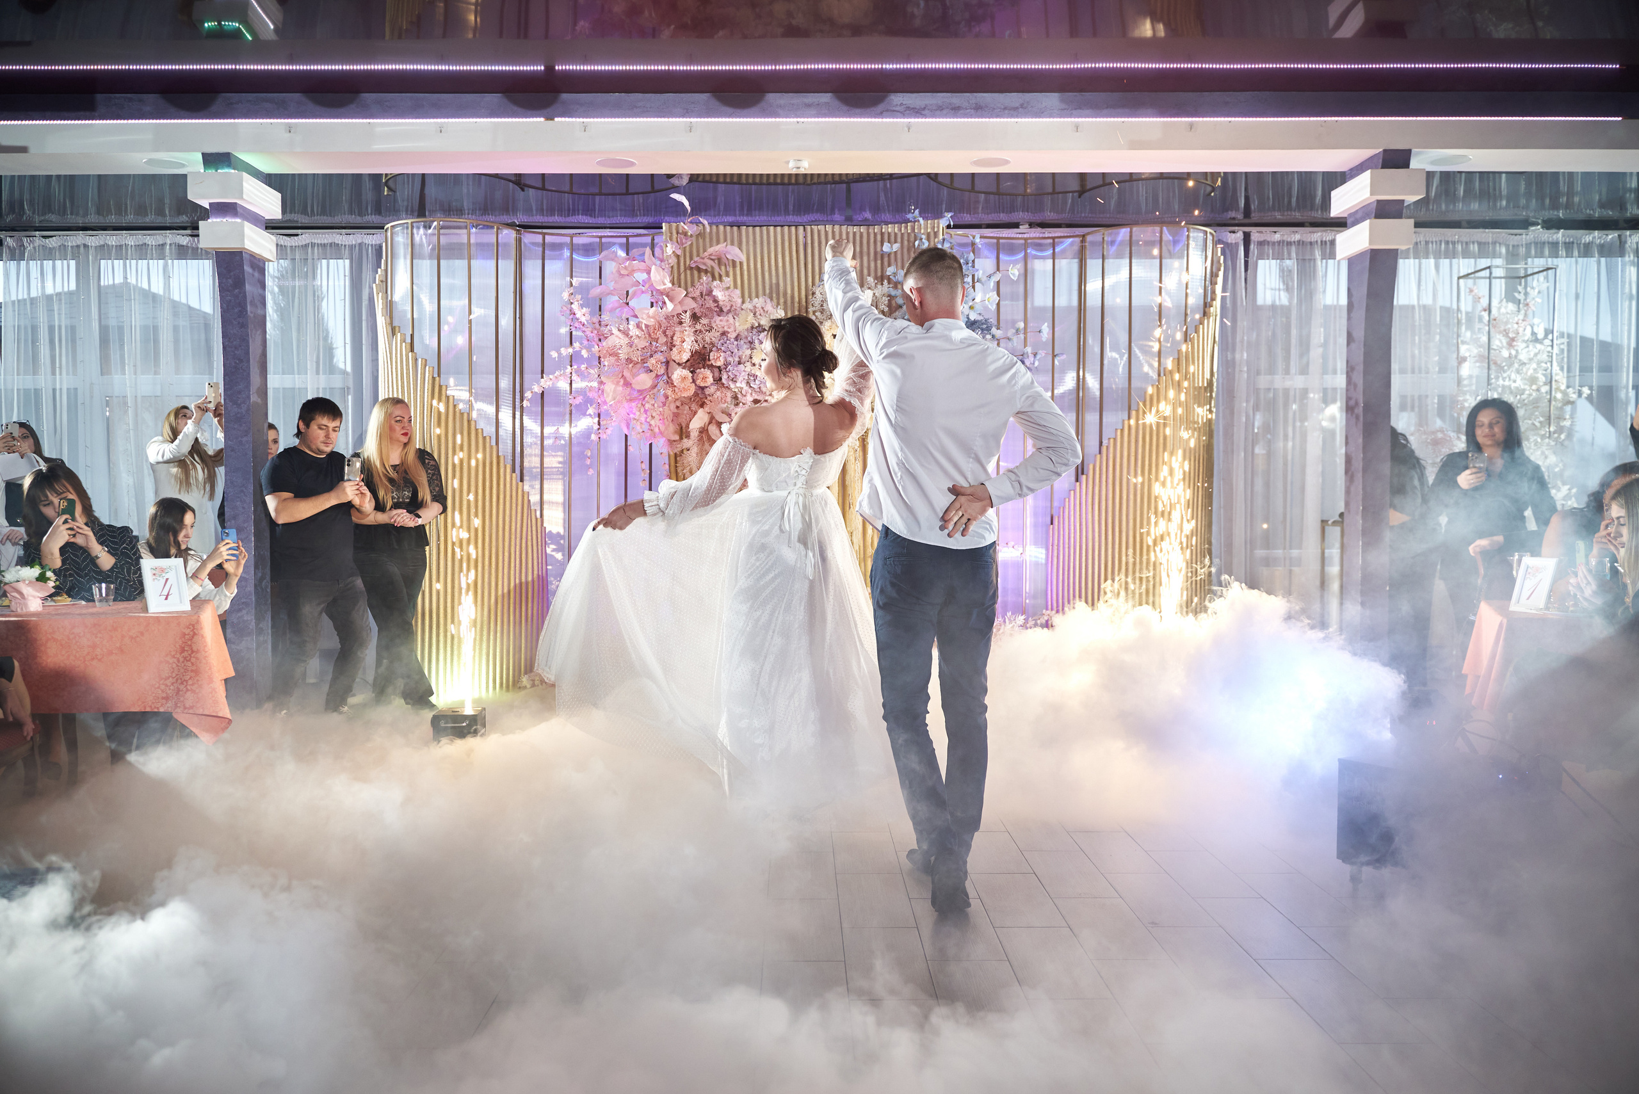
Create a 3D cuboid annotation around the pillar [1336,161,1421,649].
[{"bbox_3d":[2.911,-0.551,6.689,0.280,2.880,0.460,0,2,0],"label":"pillar"}]

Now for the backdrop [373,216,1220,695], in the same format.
[{"bbox_3d":[-0.133,-0.483,7.337,4.780,2.720,0.660,0,2,1],"label":"backdrop"}]

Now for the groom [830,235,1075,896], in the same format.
[{"bbox_3d":[0.377,0.070,3.660,0.690,1.850,0.530,0,2,-7],"label":"groom"}]

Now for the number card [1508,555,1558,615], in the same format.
[{"bbox_3d":[2.443,0.134,4.360,0.040,0.195,0.145,17,-3,-17],"label":"number card"}]

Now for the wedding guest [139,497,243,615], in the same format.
[{"bbox_3d":[-2.678,0.357,5.426,0.700,1.180,0.430,1,2,32],"label":"wedding guest"}]

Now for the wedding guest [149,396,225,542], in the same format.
[{"bbox_3d":[-3.636,0.017,7.352,0.520,1.740,0.460,1,2,38],"label":"wedding guest"}]

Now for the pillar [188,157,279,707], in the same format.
[{"bbox_3d":[-3.029,-0.531,6.602,0.280,2.880,0.460,0,2,0],"label":"pillar"}]

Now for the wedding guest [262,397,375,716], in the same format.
[{"bbox_3d":[-2.608,0.058,6.618,0.500,1.700,0.450,-2,3,-42],"label":"wedding guest"}]

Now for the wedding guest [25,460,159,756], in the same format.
[{"bbox_3d":[-2.977,0.311,5.170,0.520,1.290,0.720,-1,2,-28],"label":"wedding guest"}]

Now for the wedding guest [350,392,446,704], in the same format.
[{"bbox_3d":[-2.241,0.052,6.773,0.480,1.700,0.380,-1,2,-32],"label":"wedding guest"}]

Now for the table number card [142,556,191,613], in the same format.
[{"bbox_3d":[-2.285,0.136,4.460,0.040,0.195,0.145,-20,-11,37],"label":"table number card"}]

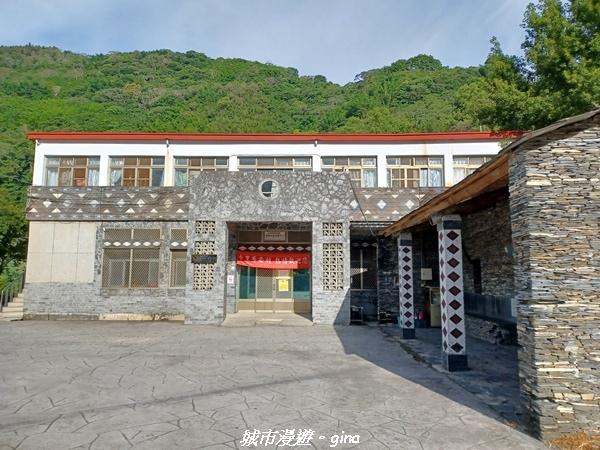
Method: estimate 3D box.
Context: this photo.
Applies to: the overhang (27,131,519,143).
[{"bbox_3d":[-0.768,-3.052,15.281,17.419,0.285,0.300,0,-7,0],"label":"overhang"}]

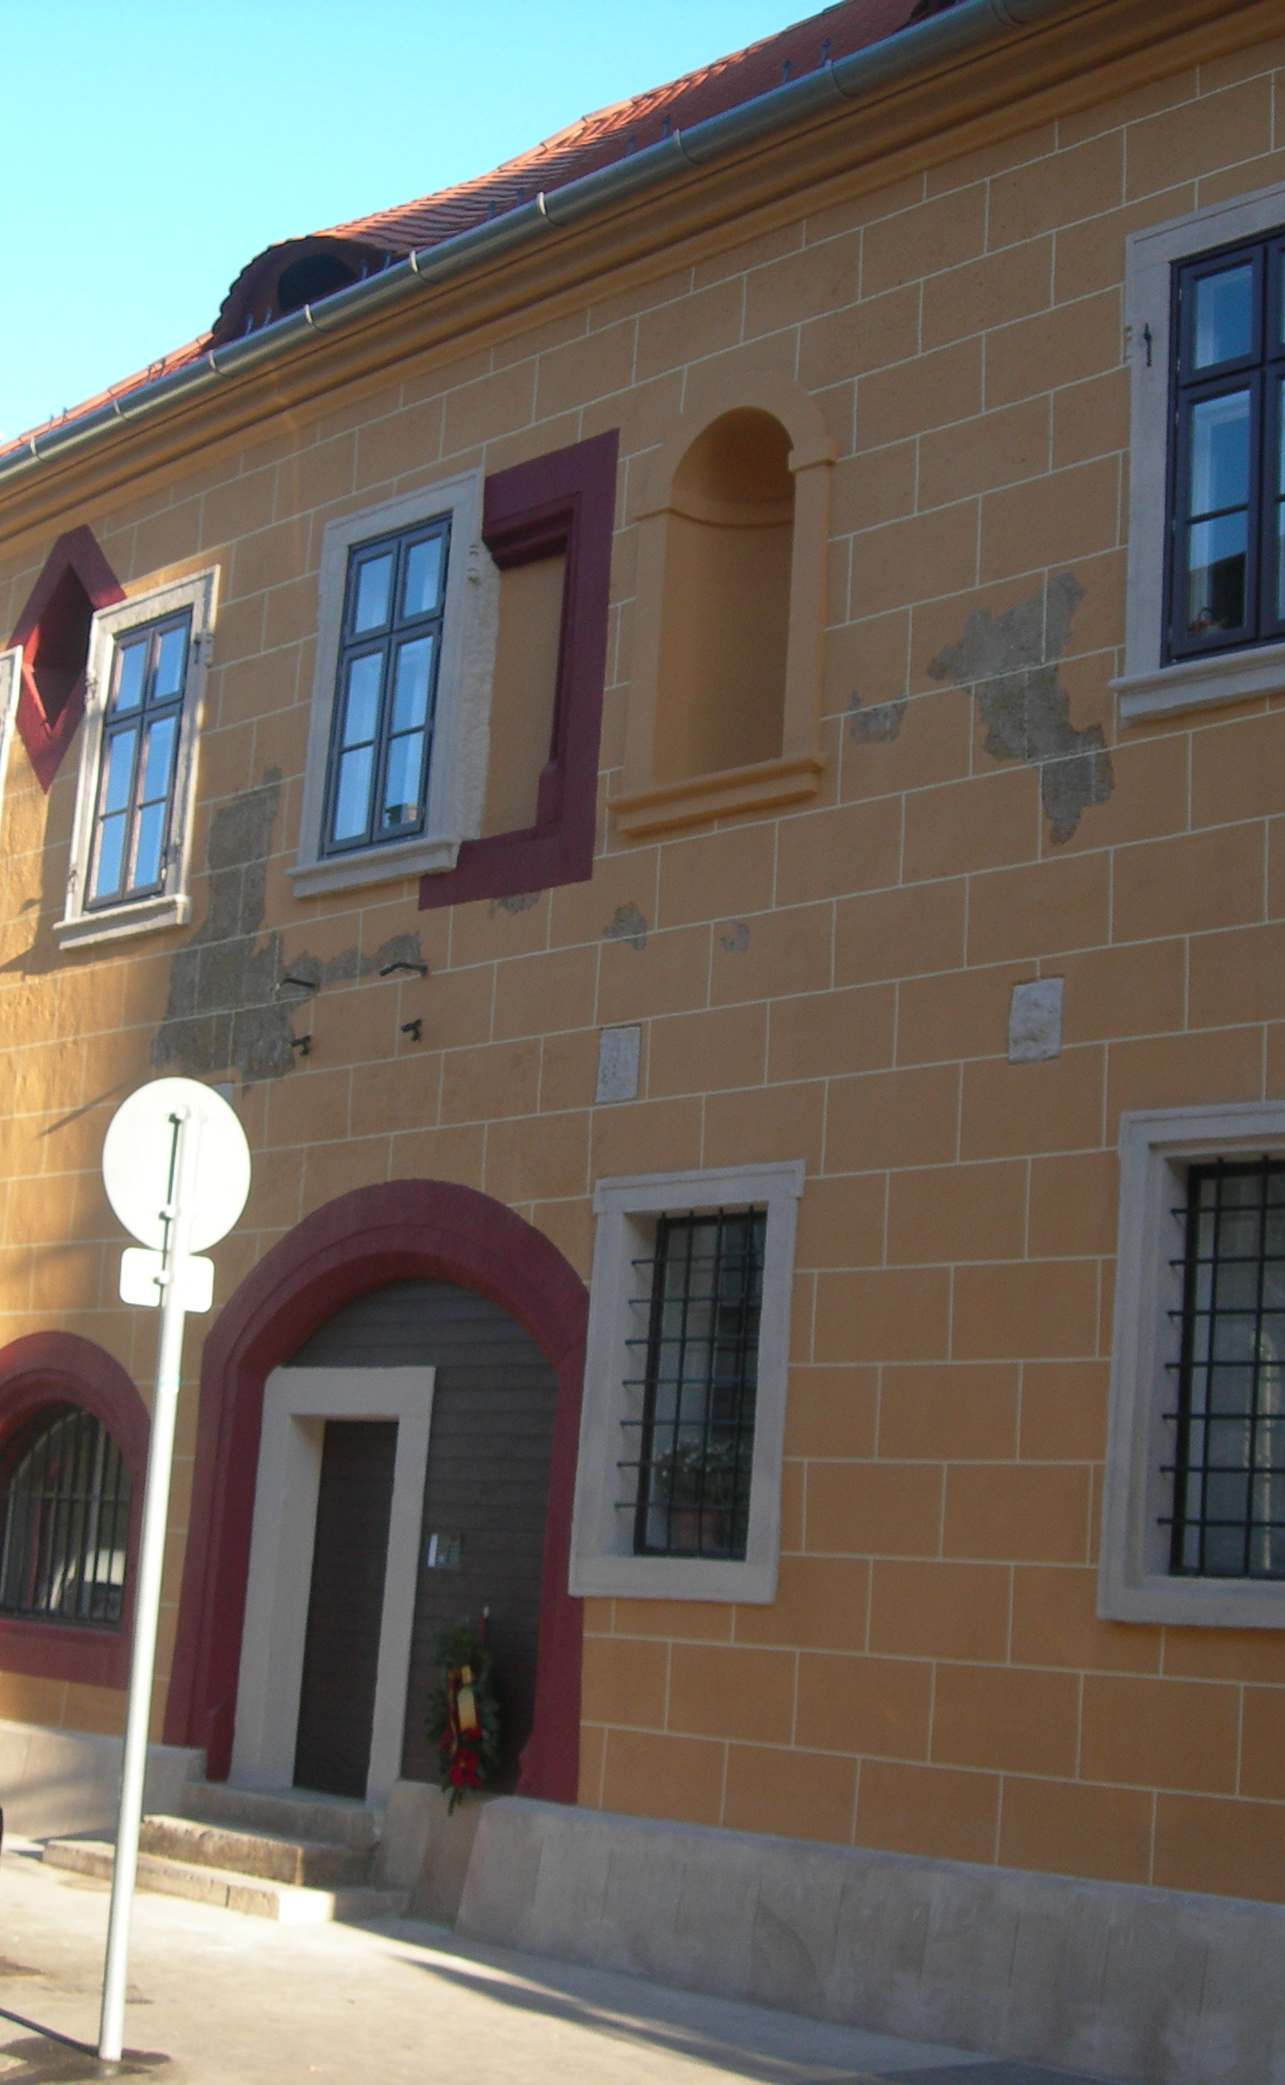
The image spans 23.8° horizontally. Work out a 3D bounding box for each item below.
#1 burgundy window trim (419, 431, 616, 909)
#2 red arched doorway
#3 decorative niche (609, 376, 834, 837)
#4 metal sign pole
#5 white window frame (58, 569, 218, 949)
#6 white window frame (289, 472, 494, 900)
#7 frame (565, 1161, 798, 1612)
[{"bbox_3d":[-0.619,-1.980,16.474,0.150,2.470,1.400,14,-15,-41],"label":"burgundy window trim"},{"bbox_3d":[-1.256,2.337,16.393,0.400,3.144,3.500,14,-15,-41],"label":"red arched doorway"},{"bbox_3d":[0.517,-2.229,15.444,0.500,2.290,1.450,14,-15,-41],"label":"decorative niche"},{"bbox_3d":[-1.747,1.892,10.880,0.068,3.353,0.068,14,-15,-42],"label":"metal sign pole"},{"bbox_3d":[-3.127,-1.762,19.393,0.200,2.299,1.481,14,-15,-41],"label":"white window frame"},{"bbox_3d":[-1.356,-2.013,17.517,0.200,2.353,1.672,14,-15,-41],"label":"white window frame"},{"bbox_3d":[0.297,1.668,14.780,0.280,2.071,1.458,14,-15,-41],"label":"frame"}]

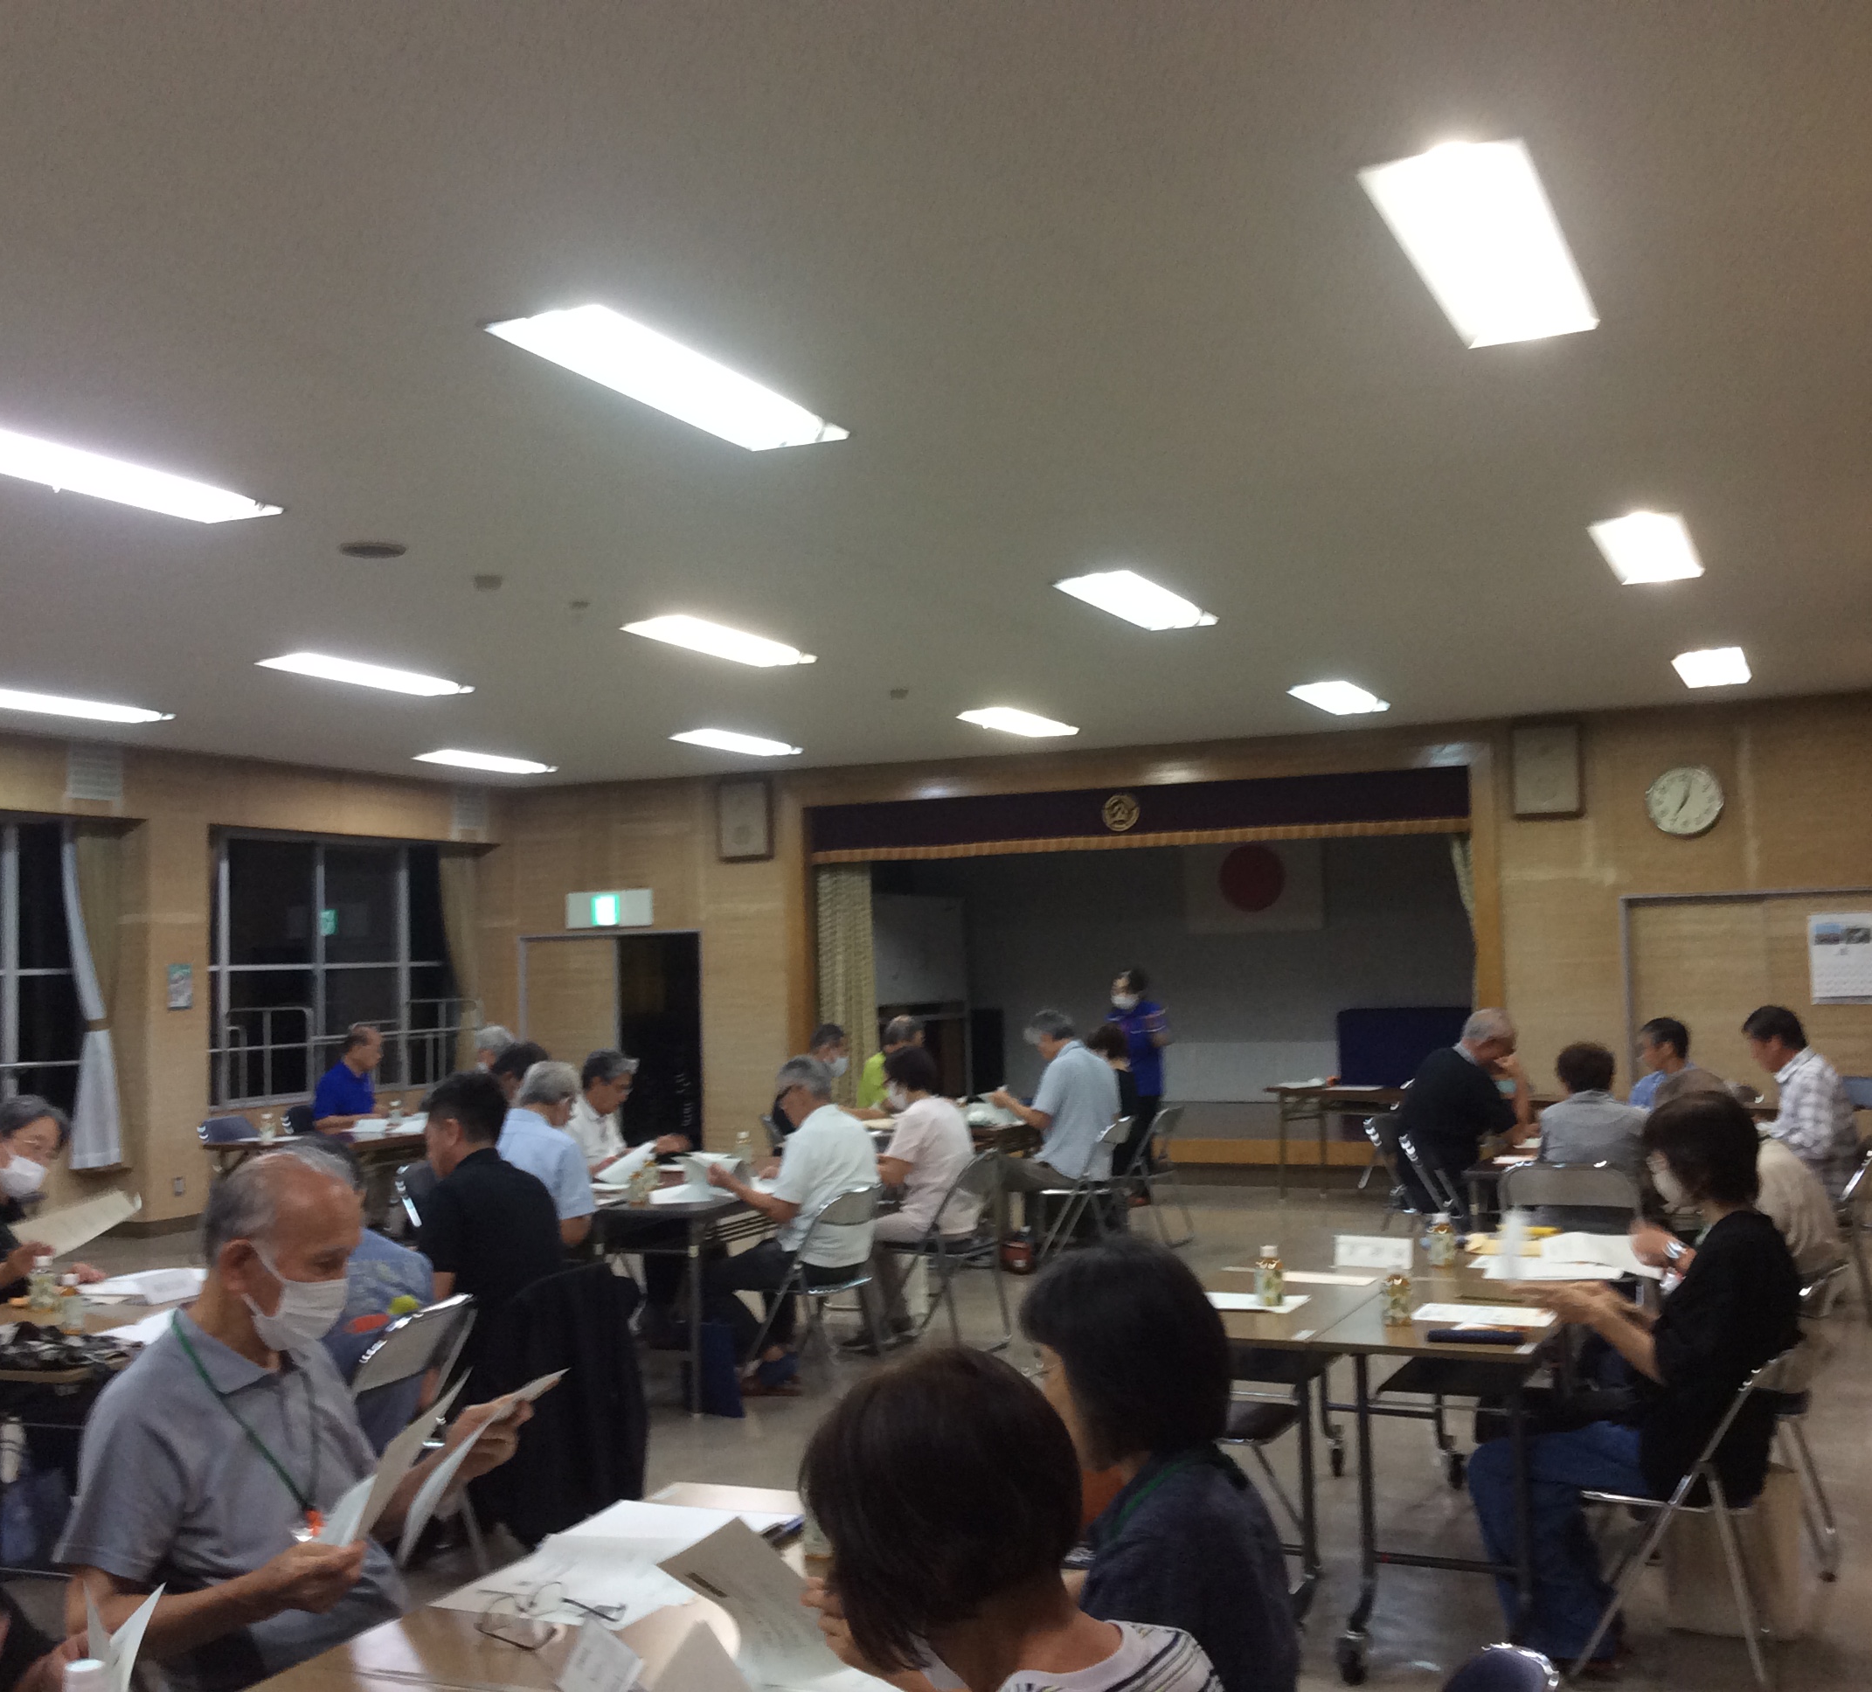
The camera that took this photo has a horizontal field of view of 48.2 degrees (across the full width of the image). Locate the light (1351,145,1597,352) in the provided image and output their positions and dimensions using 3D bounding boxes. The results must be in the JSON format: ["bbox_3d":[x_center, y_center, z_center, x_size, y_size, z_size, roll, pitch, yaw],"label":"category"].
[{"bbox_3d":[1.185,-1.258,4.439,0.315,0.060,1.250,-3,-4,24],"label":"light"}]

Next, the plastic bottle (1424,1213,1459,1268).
[{"bbox_3d":[1.273,0.991,5.281,0.065,0.134,0.065,-3,-4,24],"label":"plastic bottle"}]

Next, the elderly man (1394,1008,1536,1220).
[{"bbox_3d":[2.366,1.347,9.120,0.750,1.260,0.500,-2,-4,17],"label":"elderly man"}]

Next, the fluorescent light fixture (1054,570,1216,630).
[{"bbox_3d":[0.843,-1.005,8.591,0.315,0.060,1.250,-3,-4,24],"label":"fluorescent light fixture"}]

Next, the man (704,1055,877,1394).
[{"bbox_3d":[-0.517,1.361,7.599,0.770,1.200,0.480,-3,-4,30],"label":"man"}]

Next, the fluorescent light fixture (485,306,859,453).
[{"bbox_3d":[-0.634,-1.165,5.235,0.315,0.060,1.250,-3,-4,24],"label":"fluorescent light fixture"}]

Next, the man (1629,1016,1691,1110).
[{"bbox_3d":[3.332,1.390,9.896,0.720,1.170,0.490,-3,-4,24],"label":"man"}]

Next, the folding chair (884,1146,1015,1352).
[{"bbox_3d":[0.041,1.627,8.426,0.470,0.750,0.450,-3,-4,21],"label":"folding chair"}]

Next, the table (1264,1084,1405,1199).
[{"bbox_3d":[2.756,1.780,12.277,0.450,0.700,1.800,1,-4,-40],"label":"table"}]

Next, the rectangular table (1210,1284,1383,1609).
[{"bbox_3d":[0.913,1.410,5.153,0.450,0.700,1.800,-3,-4,24],"label":"rectangular table"}]

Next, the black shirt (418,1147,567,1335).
[{"bbox_3d":[-1.174,1.098,5.518,0.300,0.590,0.460,-4,-4,39],"label":"black shirt"}]

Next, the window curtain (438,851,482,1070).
[{"bbox_3d":[-3.523,1.019,15.521,0.170,2.060,0.380,-3,-4,24],"label":"window curtain"}]

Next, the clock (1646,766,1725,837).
[{"bbox_3d":[4.416,-0.261,12.331,0.430,0.430,0.060,-3,-4,24],"label":"clock"}]

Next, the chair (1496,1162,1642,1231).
[{"bbox_3d":[2.291,1.499,7.418,0.460,0.760,0.500,-3,-4,24],"label":"chair"}]

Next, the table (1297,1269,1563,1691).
[{"bbox_3d":[1.363,1.423,5.106,0.450,0.700,1.800,-3,-4,24],"label":"table"}]

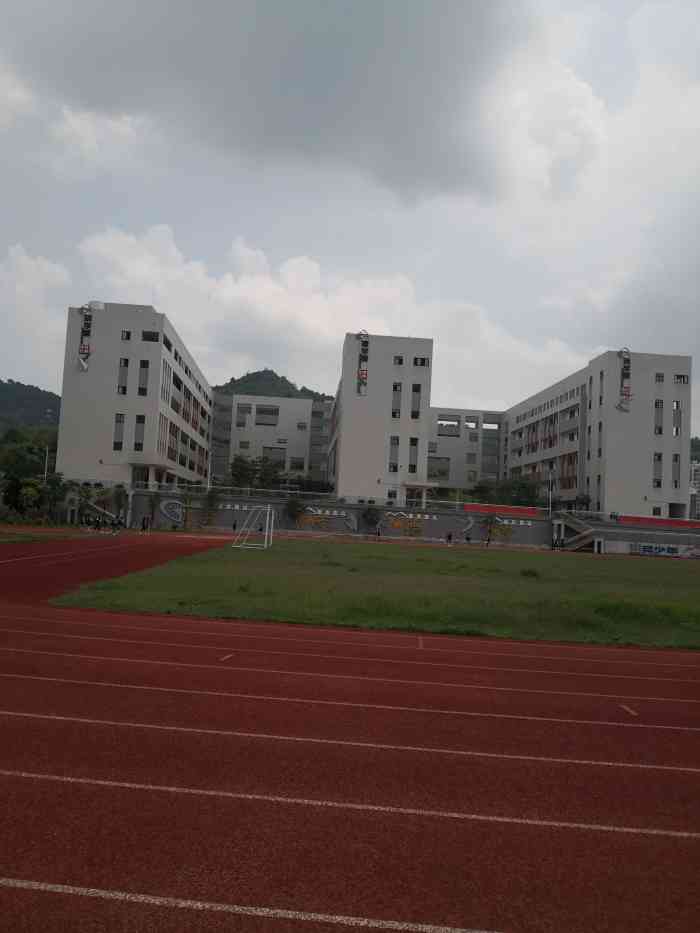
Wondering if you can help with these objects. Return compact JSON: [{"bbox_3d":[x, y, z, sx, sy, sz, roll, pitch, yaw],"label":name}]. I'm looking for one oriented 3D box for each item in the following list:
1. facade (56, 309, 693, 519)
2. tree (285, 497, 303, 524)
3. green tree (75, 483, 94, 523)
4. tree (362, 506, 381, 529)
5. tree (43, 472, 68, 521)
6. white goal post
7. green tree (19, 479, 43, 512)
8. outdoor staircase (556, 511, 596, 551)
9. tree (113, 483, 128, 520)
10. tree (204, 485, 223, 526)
[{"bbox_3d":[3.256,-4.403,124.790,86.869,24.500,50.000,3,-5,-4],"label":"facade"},{"bbox_3d":[-6.306,5.095,82.615,2.043,3.379,2.043,3,-5,-4],"label":"tree"},{"bbox_3d":[-29.907,4.055,81.981,2.028,4.506,2.028,3,-5,-4],"label":"green tree"},{"bbox_3d":[2.453,5.929,83.189,1.852,2.715,1.852,3,-5,-4],"label":"tree"},{"bbox_3d":[-33.495,3.412,82.776,2.661,5.459,2.661,3,-5,-4],"label":"tree"},{"bbox_3d":[-5.865,3.635,44.676,2.000,2.500,7.500,3,-5,-4],"label":"white goal post"},{"bbox_3d":[-37.114,3.517,84.515,2.509,4.249,2.509,3,-5,-4],"label":"green tree"},{"bbox_3d":[25.441,7.189,81.749,4.381,4.393,3.400,3,-5,-4],"label":"outdoor staircase"},{"bbox_3d":[-25.947,4.169,82.261,1.628,4.269,1.628,3,-5,-4],"label":"tree"},{"bbox_3d":[-15.382,4.282,82.017,1.826,4.508,1.826,3,-5,-4],"label":"tree"}]

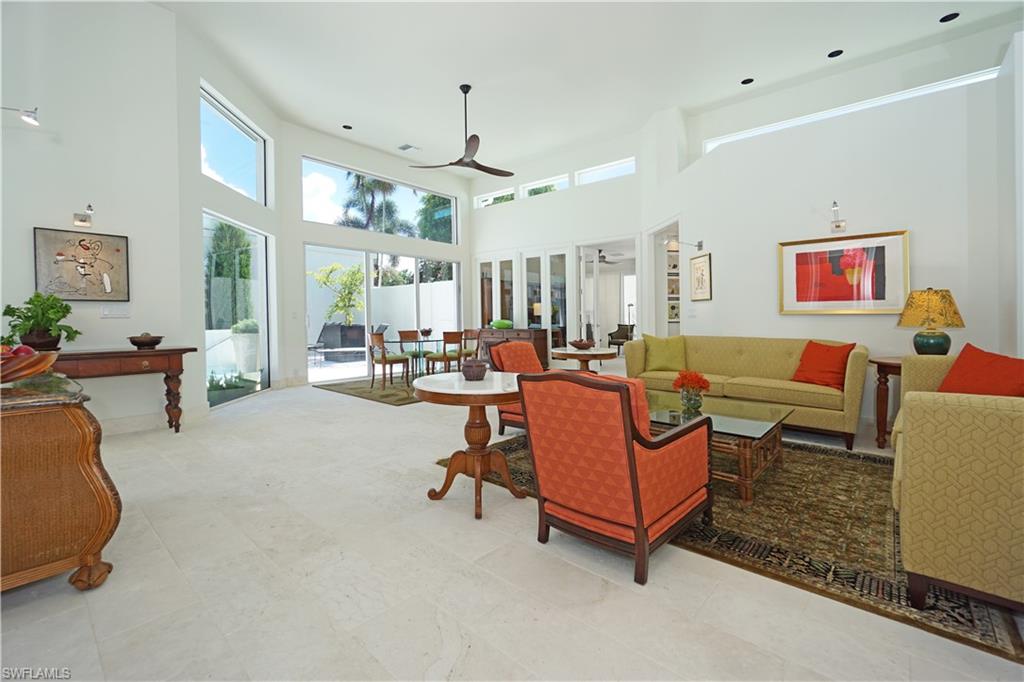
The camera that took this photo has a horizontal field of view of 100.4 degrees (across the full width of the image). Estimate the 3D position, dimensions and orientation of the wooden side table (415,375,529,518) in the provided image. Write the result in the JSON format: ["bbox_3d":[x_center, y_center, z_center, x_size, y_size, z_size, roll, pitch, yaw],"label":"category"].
[{"bbox_3d":[-0.208,0.599,2.586,0.749,0.732,0.749,0,3,0],"label":"wooden side table"}]

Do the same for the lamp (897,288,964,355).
[{"bbox_3d":[3.648,-0.153,3.718,0.430,0.610,0.430,2,4,41],"label":"lamp"}]

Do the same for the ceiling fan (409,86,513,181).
[{"bbox_3d":[-0.680,-2.960,5.700,1.500,1.150,1.420,0,3,0],"label":"ceiling fan"}]

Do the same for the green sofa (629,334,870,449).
[{"bbox_3d":[2.346,0.417,4.440,2.116,0.887,0.911,2,4,42],"label":"green sofa"}]

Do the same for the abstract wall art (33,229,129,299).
[{"bbox_3d":[-3.954,-0.690,3.952,0.043,0.635,0.608,2,4,42],"label":"abstract wall art"}]

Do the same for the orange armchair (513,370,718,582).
[{"bbox_3d":[0.559,0.592,2.270,0.690,0.880,0.860,2,4,40],"label":"orange armchair"}]

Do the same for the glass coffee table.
[{"bbox_3d":[1.316,0.719,3.200,1.194,0.414,1.009,2,4,42],"label":"glass coffee table"}]

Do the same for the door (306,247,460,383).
[{"bbox_3d":[-2.481,-0.568,8.959,0.108,2.495,3.591,2,4,42],"label":"door"}]

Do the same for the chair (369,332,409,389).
[{"bbox_3d":[-2.034,0.320,7.056,0.456,0.895,0.553,2,4,42],"label":"chair"}]

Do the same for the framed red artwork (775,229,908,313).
[{"bbox_3d":[3.346,-0.664,4.377,1.060,0.810,0.040,2,4,41],"label":"framed red artwork"}]

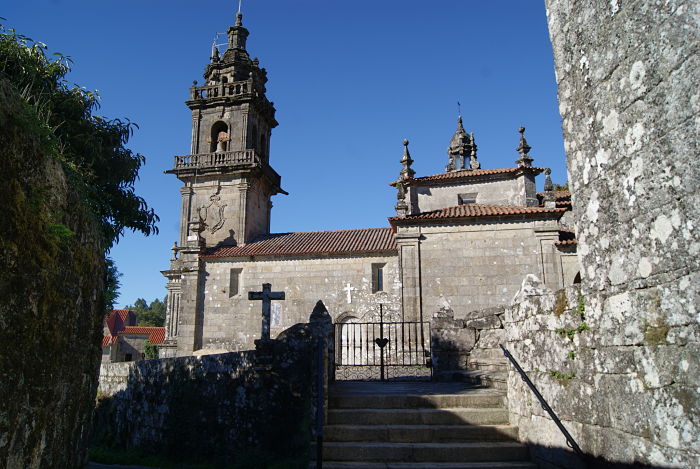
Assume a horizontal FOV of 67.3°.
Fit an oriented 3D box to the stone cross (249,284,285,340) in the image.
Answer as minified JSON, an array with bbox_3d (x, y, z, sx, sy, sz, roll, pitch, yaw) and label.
[{"bbox_3d":[-1.756,1.625,11.100,0.760,1.200,0.170,0,-13,0],"label":"stone cross"}]

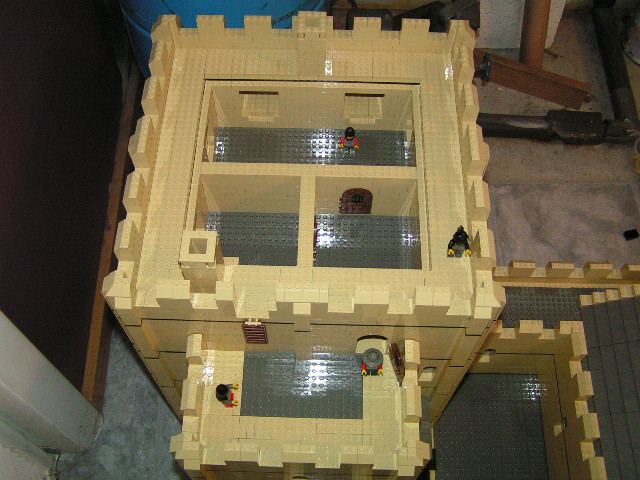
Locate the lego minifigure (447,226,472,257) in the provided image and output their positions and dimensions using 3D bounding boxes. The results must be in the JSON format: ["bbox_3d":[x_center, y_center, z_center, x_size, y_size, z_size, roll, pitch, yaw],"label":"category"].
[{"bbox_3d":[0.140,0.004,0.699,0.023,0.047,0.016,1,61,1],"label":"lego minifigure"}]

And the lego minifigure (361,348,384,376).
[{"bbox_3d":[0.056,0.131,0.740,0.023,0.042,0.022,1,61,1],"label":"lego minifigure"}]

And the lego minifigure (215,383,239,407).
[{"bbox_3d":[-0.094,0.160,0.725,0.020,0.041,0.023,1,61,1],"label":"lego minifigure"}]

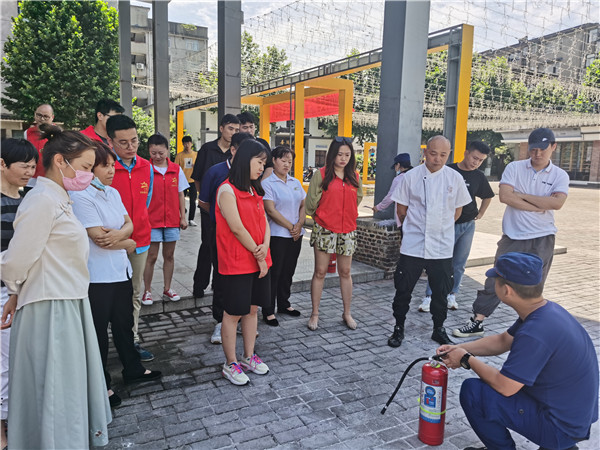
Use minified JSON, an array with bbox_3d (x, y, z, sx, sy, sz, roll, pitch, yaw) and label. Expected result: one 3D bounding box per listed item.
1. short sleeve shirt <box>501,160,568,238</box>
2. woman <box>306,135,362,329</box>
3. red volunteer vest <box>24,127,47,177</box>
[{"bbox_3d":[2.090,-0.233,4.191,0.540,0.680,0.330,7,10,29],"label":"short sleeve shirt"},{"bbox_3d":[0.309,0.068,4.104,0.490,1.640,0.360,-1,9,-18],"label":"woman"},{"bbox_3d":[-2.407,-0.691,4.400,0.440,0.570,0.270,-2,9,-20],"label":"red volunteer vest"}]

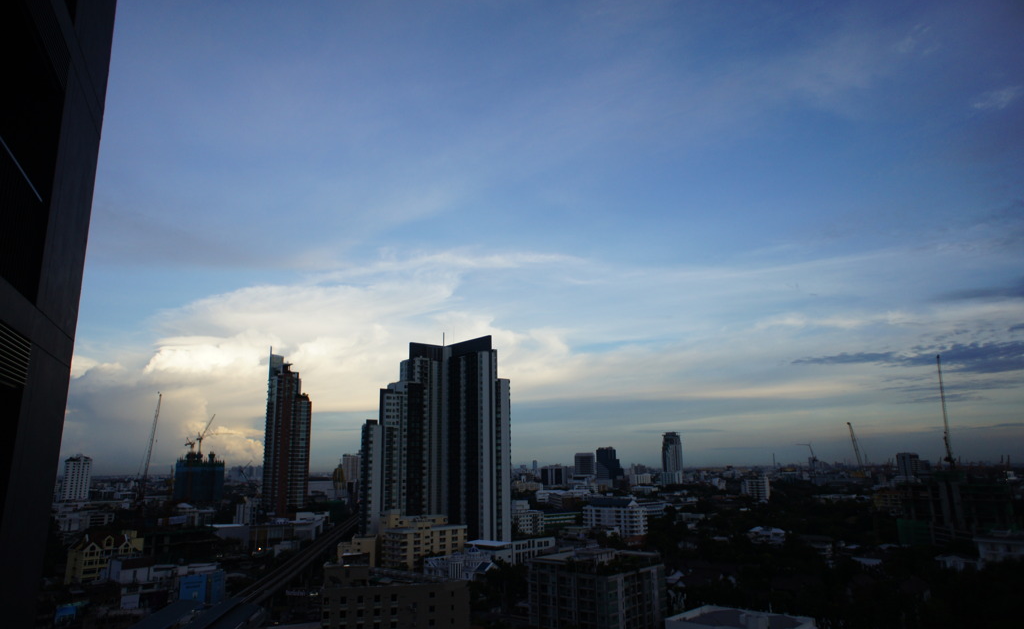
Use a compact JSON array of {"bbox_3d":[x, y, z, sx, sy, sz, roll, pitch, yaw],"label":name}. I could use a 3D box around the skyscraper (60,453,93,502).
[{"bbox_3d":[-488.270,183.330,765.080,26.000,59.000,17.000,4,-14,-22],"label":"skyscraper"}]

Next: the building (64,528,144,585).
[{"bbox_3d":[-150.100,89.090,251.150,12.000,17.000,20.500,-8,-14,27],"label":"building"}]

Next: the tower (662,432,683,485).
[{"bbox_3d":[299.090,268.580,1271.030,30.000,99.000,28.000,-2,-13,5],"label":"tower"}]

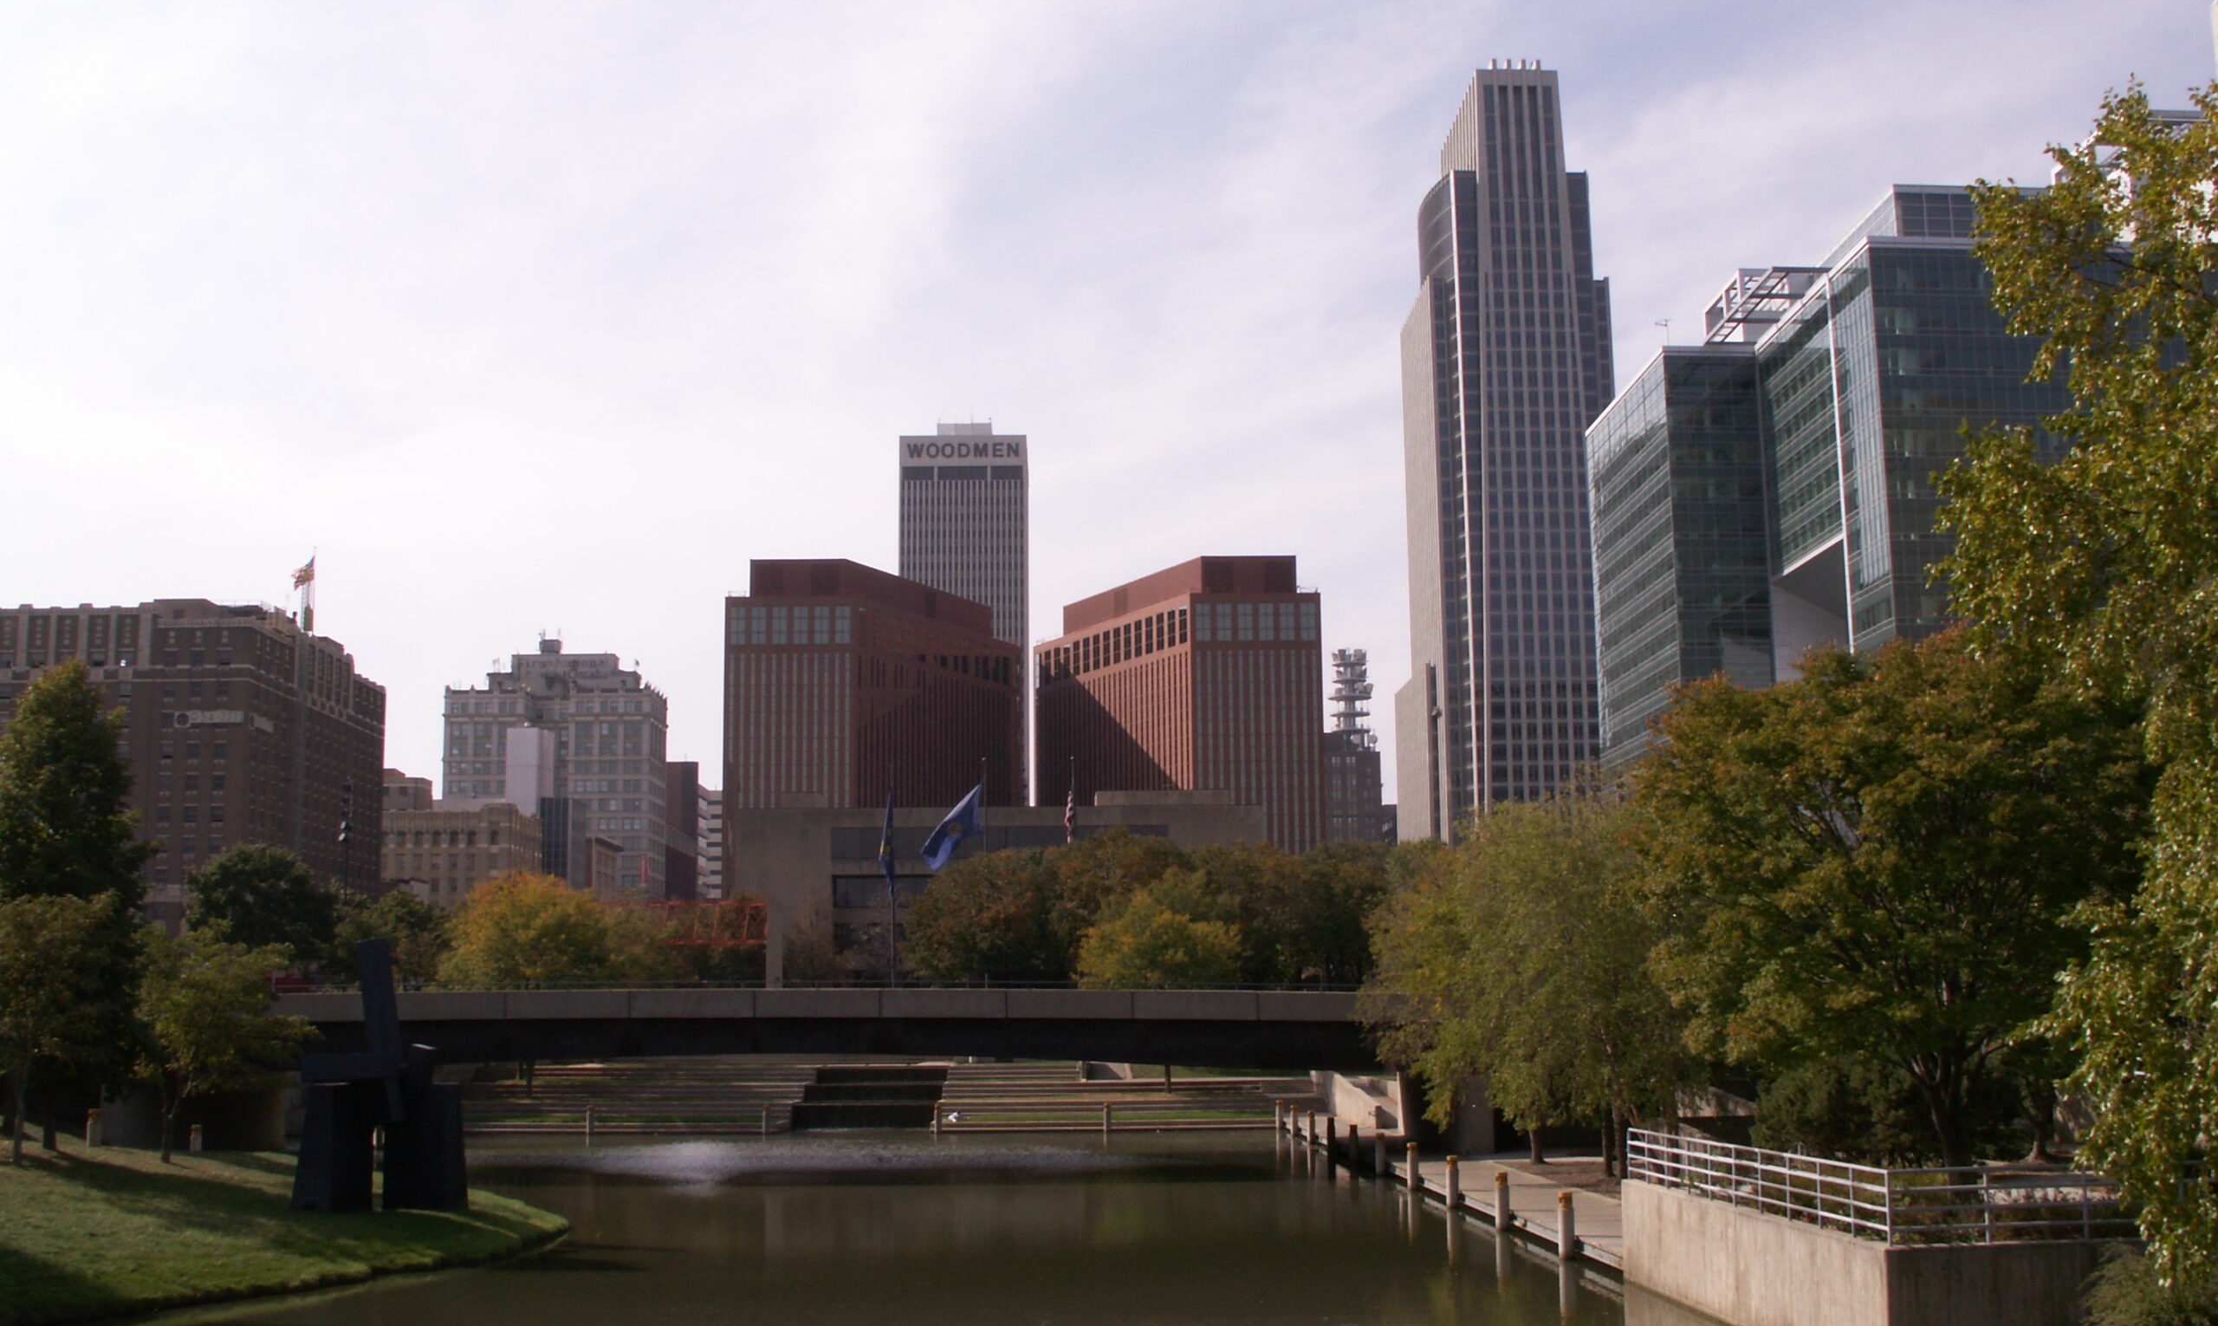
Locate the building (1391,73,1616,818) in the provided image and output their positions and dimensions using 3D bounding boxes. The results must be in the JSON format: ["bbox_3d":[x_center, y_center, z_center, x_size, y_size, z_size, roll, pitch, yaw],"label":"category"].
[{"bbox_3d":[88.264,-30.615,503.263,43.500,196.000,51.000,0,-9,-1],"label":"building"}]

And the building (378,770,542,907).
[{"bbox_3d":[-111.268,37.174,357.558,37.000,33.500,21.000,0,-9,-1],"label":"building"}]

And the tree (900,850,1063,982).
[{"bbox_3d":[-8.446,18.955,150.776,10.600,13.090,10.600,0,-9,-1],"label":"tree"}]

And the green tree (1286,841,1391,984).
[{"bbox_3d":[16.491,19.010,156.329,9.400,13.260,9.400,0,-9,-1],"label":"green tree"}]

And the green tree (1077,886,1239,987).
[{"bbox_3d":[2.585,16.555,113.890,8.530,10.440,8.530,0,-9,-1],"label":"green tree"}]

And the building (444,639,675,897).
[{"bbox_3d":[-108.960,31.058,439.471,39.700,68.000,21.500,0,-9,-1],"label":"building"}]

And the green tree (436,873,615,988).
[{"bbox_3d":[-32.595,17.892,125.136,10.000,12.460,10.000,0,-9,-1],"label":"green tree"}]

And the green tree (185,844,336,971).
[{"bbox_3d":[-43.799,13.914,113.422,8.060,9.230,8.060,0,-9,-1],"label":"green tree"}]

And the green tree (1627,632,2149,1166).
[{"bbox_3d":[15.017,4.704,42.093,10.200,10.710,10.200,0,-9,-1],"label":"green tree"}]

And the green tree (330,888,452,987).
[{"bbox_3d":[-46.842,19.664,145.845,8.600,9.890,8.600,0,-9,-1],"label":"green tree"}]

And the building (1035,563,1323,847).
[{"bbox_3d":[9.519,19.116,342.627,41.800,63.500,46.000,0,-9,-1],"label":"building"}]

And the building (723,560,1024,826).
[{"bbox_3d":[-34.520,19.515,341.710,42.300,63.300,46.000,0,-9,-1],"label":"building"}]

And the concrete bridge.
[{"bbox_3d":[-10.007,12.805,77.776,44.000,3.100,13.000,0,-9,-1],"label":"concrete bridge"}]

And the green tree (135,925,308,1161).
[{"bbox_3d":[-23.581,10.058,58.200,4.730,6.310,4.730,0,-9,-1],"label":"green tree"}]

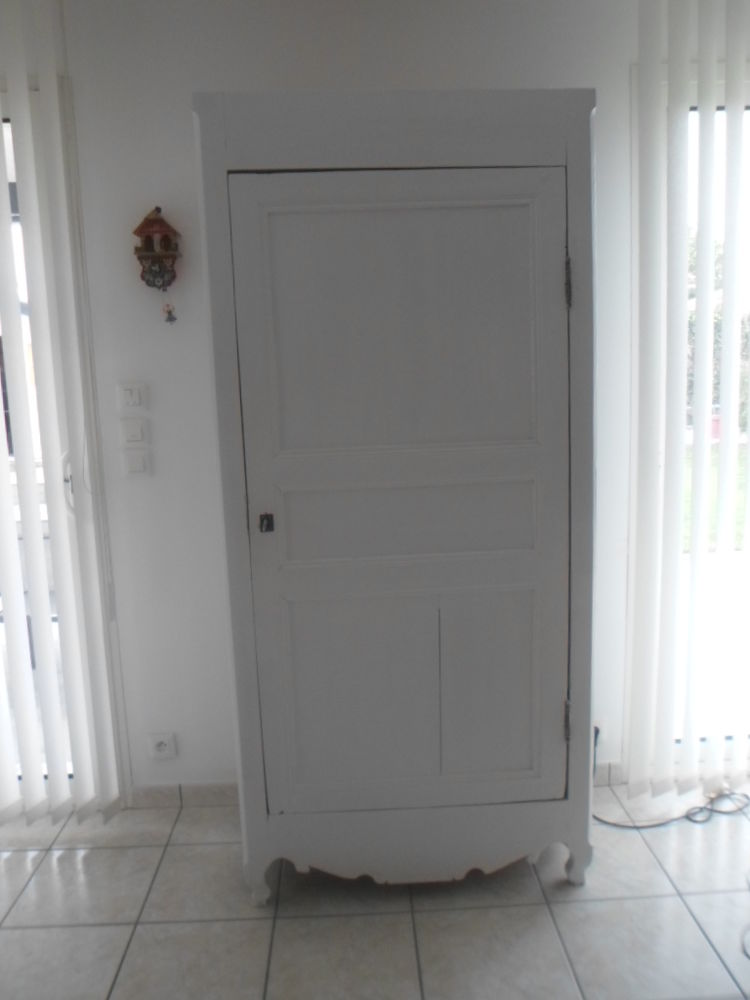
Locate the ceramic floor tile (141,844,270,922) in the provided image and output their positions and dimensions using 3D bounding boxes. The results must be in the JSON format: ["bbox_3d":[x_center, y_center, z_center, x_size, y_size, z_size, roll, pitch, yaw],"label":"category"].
[{"bbox_3d":[-0.418,1.012,2.000,0.333,0.010,0.333,-2,8,-2],"label":"ceramic floor tile"}]

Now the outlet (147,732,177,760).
[{"bbox_3d":[-0.652,0.757,2.316,0.081,0.081,0.015,-2,8,-2],"label":"outlet"}]

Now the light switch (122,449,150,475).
[{"bbox_3d":[-0.697,-0.107,2.195,0.081,0.081,0.012,-2,8,-2],"label":"light switch"}]

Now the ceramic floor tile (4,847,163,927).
[{"bbox_3d":[-0.753,1.025,1.991,0.333,0.010,0.333,-2,8,-2],"label":"ceramic floor tile"}]

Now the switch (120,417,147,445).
[{"bbox_3d":[-0.698,-0.201,2.181,0.081,0.081,0.012,-2,8,-2],"label":"switch"}]

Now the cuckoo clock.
[{"bbox_3d":[-0.606,-0.694,2.093,0.111,0.212,0.055,-2,8,-2],"label":"cuckoo clock"}]

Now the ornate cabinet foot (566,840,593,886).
[{"bbox_3d":[0.519,0.921,1.943,0.068,0.122,0.060,-2,8,-2],"label":"ornate cabinet foot"}]

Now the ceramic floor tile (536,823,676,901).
[{"bbox_3d":[0.589,0.974,2.028,0.333,0.010,0.333,-2,8,-2],"label":"ceramic floor tile"}]

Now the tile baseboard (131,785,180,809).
[{"bbox_3d":[-0.671,0.906,2.285,0.162,0.074,0.010,-2,9,-2],"label":"tile baseboard"}]

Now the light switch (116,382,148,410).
[{"bbox_3d":[-0.697,-0.299,2.168,0.081,0.081,0.012,-2,8,-2],"label":"light switch"}]

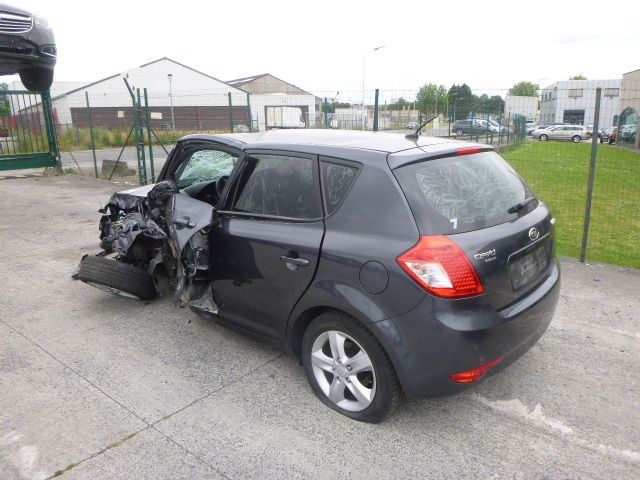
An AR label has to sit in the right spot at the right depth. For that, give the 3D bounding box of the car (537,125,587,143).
[{"bbox_3d":[19.400,-8.800,38.000,4.650,1.500,1.800,0,14,2],"label":"car"}]

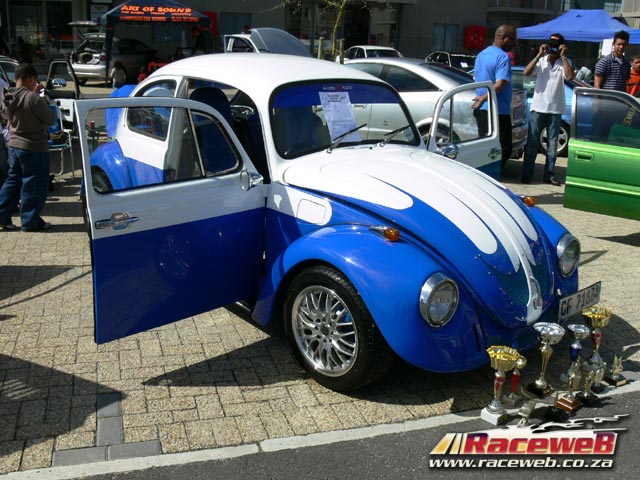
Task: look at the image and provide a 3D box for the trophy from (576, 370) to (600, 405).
[{"bbox_3d":[1.279,0.681,3.050,0.099,0.158,0.089,-10,21,-37],"label":"trophy"}]

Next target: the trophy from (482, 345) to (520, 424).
[{"bbox_3d":[0.784,0.633,2.839,0.145,0.322,0.145,2,17,-1],"label":"trophy"}]

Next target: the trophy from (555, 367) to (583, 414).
[{"bbox_3d":[1.164,0.664,2.977,0.092,0.210,0.088,-13,23,-41],"label":"trophy"}]

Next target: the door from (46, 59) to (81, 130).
[{"bbox_3d":[-3.381,-1.890,8.464,0.891,0.960,0.148,16,21,37],"label":"door"}]

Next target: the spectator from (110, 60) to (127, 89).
[{"bbox_3d":[-4.957,-3.945,15.975,0.356,0.938,0.297,-2,18,-18],"label":"spectator"}]

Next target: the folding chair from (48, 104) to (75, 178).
[{"bbox_3d":[-3.008,-1.076,7.021,0.554,0.792,0.544,-7,19,-30],"label":"folding chair"}]

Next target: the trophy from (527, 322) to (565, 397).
[{"bbox_3d":[1.074,0.558,3.066,0.153,0.358,0.153,-10,21,-37],"label":"trophy"}]

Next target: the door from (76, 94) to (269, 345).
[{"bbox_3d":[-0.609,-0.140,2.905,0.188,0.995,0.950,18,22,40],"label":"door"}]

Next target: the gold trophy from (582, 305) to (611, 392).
[{"bbox_3d":[1.393,0.523,3.255,0.145,0.333,0.145,-13,23,-41],"label":"gold trophy"}]

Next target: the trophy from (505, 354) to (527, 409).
[{"bbox_3d":[0.902,0.648,2.985,0.080,0.215,0.075,-13,23,-41],"label":"trophy"}]

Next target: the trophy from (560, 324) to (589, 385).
[{"bbox_3d":[1.256,0.561,3.196,0.109,0.302,0.109,-10,21,-37],"label":"trophy"}]

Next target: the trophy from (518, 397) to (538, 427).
[{"bbox_3d":[0.901,0.748,2.827,0.070,0.118,0.055,-13,23,-41],"label":"trophy"}]

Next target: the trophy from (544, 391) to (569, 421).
[{"bbox_3d":[1.077,0.731,2.904,0.087,0.120,0.085,-13,23,-41],"label":"trophy"}]

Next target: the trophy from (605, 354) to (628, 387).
[{"bbox_3d":[1.485,0.637,3.219,0.093,0.145,0.075,-13,23,-41],"label":"trophy"}]

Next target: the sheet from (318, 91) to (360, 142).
[{"bbox_3d":[0.117,-0.680,3.580,0.210,0.293,0.010,-12,-5,-39],"label":"sheet"}]

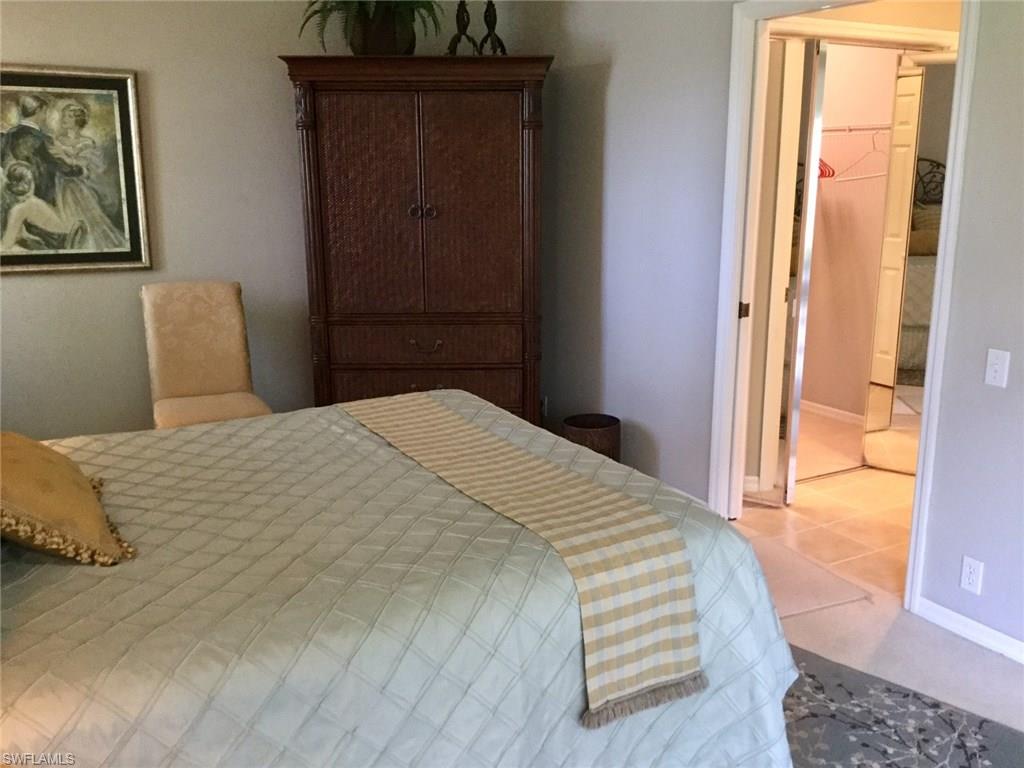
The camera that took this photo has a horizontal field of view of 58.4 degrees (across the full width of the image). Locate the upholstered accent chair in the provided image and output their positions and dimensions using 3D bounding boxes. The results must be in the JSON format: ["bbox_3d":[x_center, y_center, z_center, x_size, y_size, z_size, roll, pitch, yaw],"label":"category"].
[{"bbox_3d":[-1.454,0.048,4.311,0.480,1.004,0.640,-5,13,-20],"label":"upholstered accent chair"}]

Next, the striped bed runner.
[{"bbox_3d":[-0.105,0.366,2.591,0.337,0.355,1.586,-7,14,-29],"label":"striped bed runner"}]

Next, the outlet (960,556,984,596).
[{"bbox_3d":[1.500,0.625,2.993,0.008,0.115,0.070,-7,14,-29],"label":"outlet"}]

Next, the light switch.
[{"bbox_3d":[1.501,-0.049,2.838,0.010,0.115,0.070,-7,14,-29],"label":"light switch"}]

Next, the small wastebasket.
[{"bbox_3d":[0.392,0.342,4.555,0.282,0.321,0.282,0,12,0],"label":"small wastebasket"}]

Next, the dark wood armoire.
[{"bbox_3d":[-0.437,-0.552,4.651,1.215,2.024,0.600,0,13,-2],"label":"dark wood armoire"}]

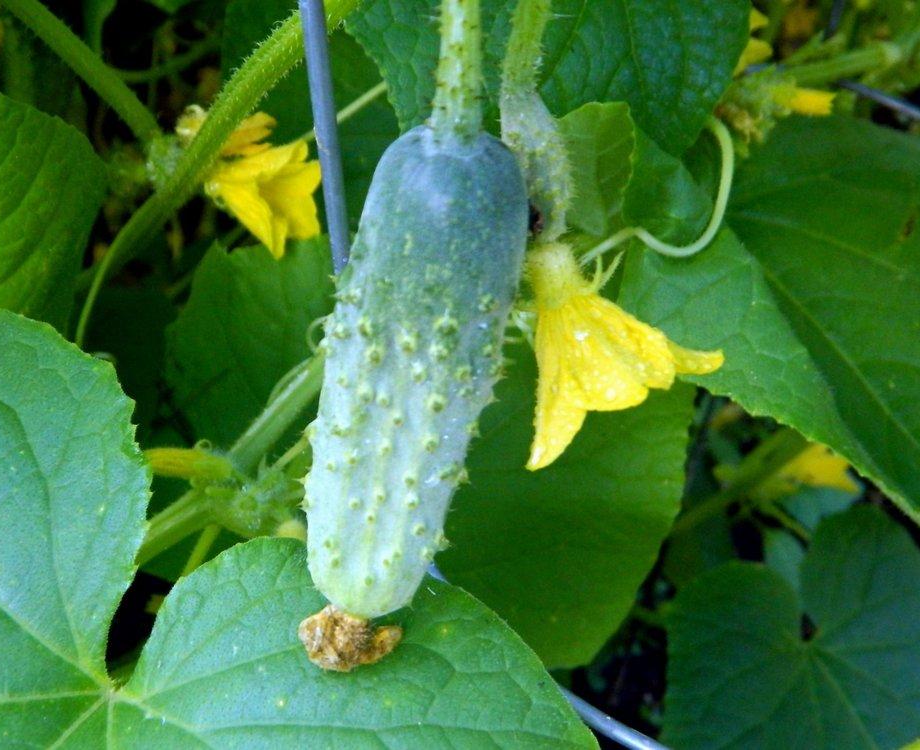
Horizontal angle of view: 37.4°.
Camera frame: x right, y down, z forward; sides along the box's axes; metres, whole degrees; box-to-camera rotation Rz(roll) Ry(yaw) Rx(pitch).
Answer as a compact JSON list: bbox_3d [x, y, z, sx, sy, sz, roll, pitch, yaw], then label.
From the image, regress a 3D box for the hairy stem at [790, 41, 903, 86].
[{"bbox_3d":[0.122,-0.099,0.430,0.036,0.007,0.007,-12,11,0],"label":"hairy stem"}]

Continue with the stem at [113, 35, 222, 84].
[{"bbox_3d":[-0.095,-0.101,0.440,0.035,0.006,0.006,-18,11,0],"label":"stem"}]

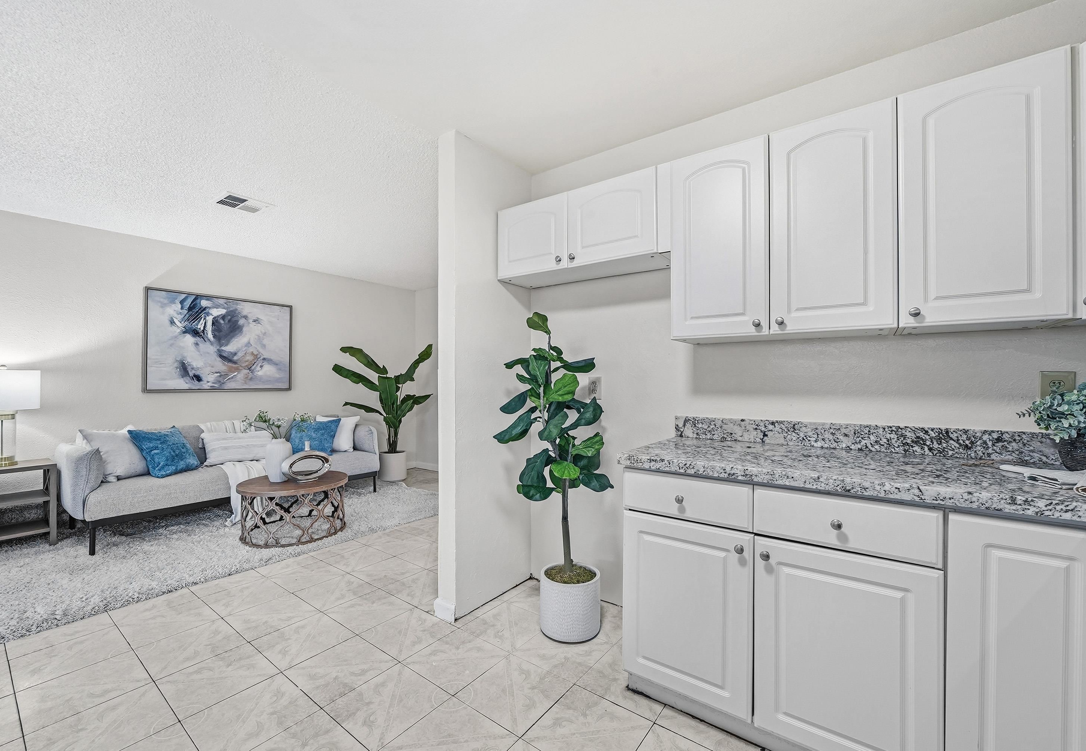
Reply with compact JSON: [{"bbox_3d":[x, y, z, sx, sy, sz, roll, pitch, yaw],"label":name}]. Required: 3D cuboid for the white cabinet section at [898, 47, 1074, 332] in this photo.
[{"bbox_3d":[1.388,-0.527,1.428,0.371,0.753,0.312,0,0,36],"label":"white cabinet section"}]

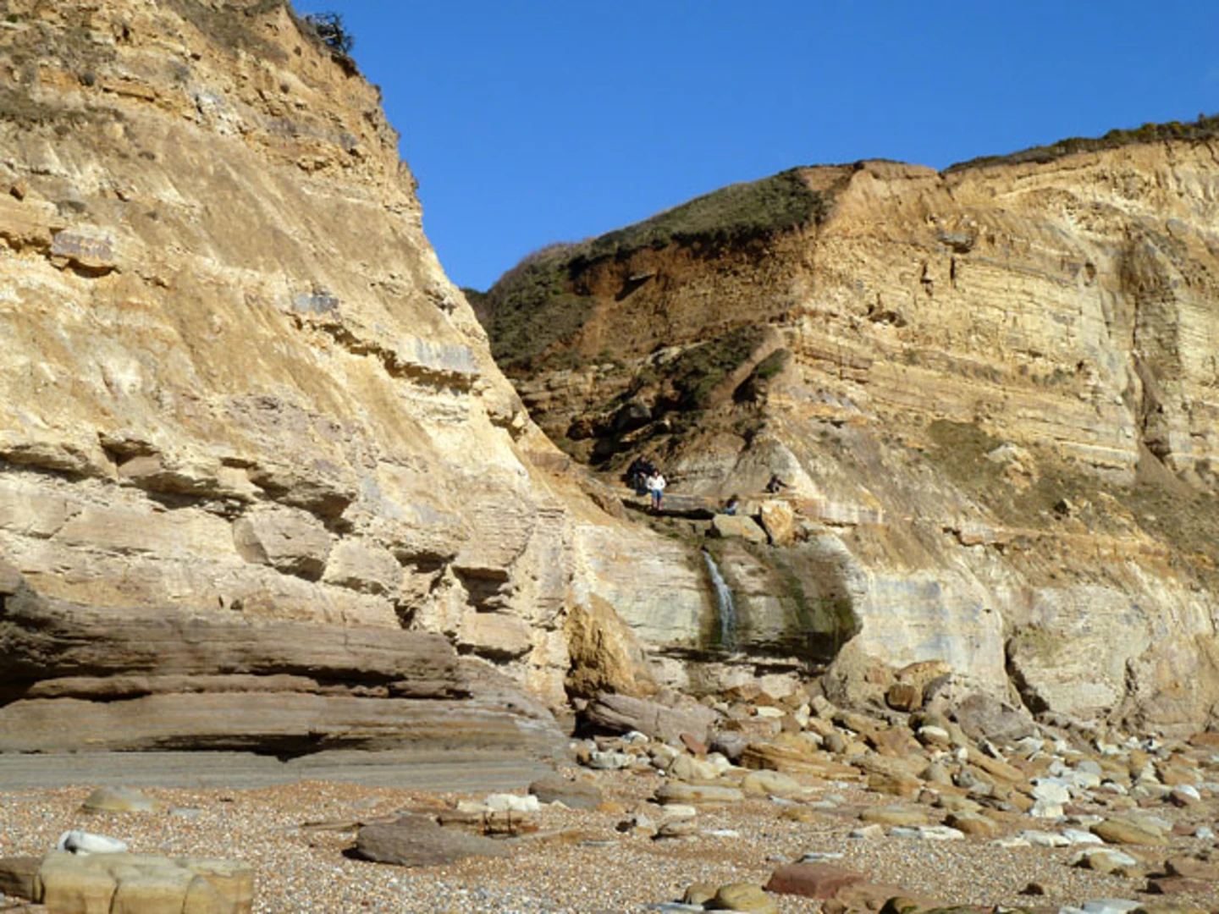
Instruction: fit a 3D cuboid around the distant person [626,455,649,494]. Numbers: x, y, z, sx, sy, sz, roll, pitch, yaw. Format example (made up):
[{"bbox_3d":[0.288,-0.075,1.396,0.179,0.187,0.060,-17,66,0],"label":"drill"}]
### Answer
[{"bbox_3d":[0.853,0.536,60.000,0.660,1.130,0.750,2,-6,-14],"label":"distant person"}]

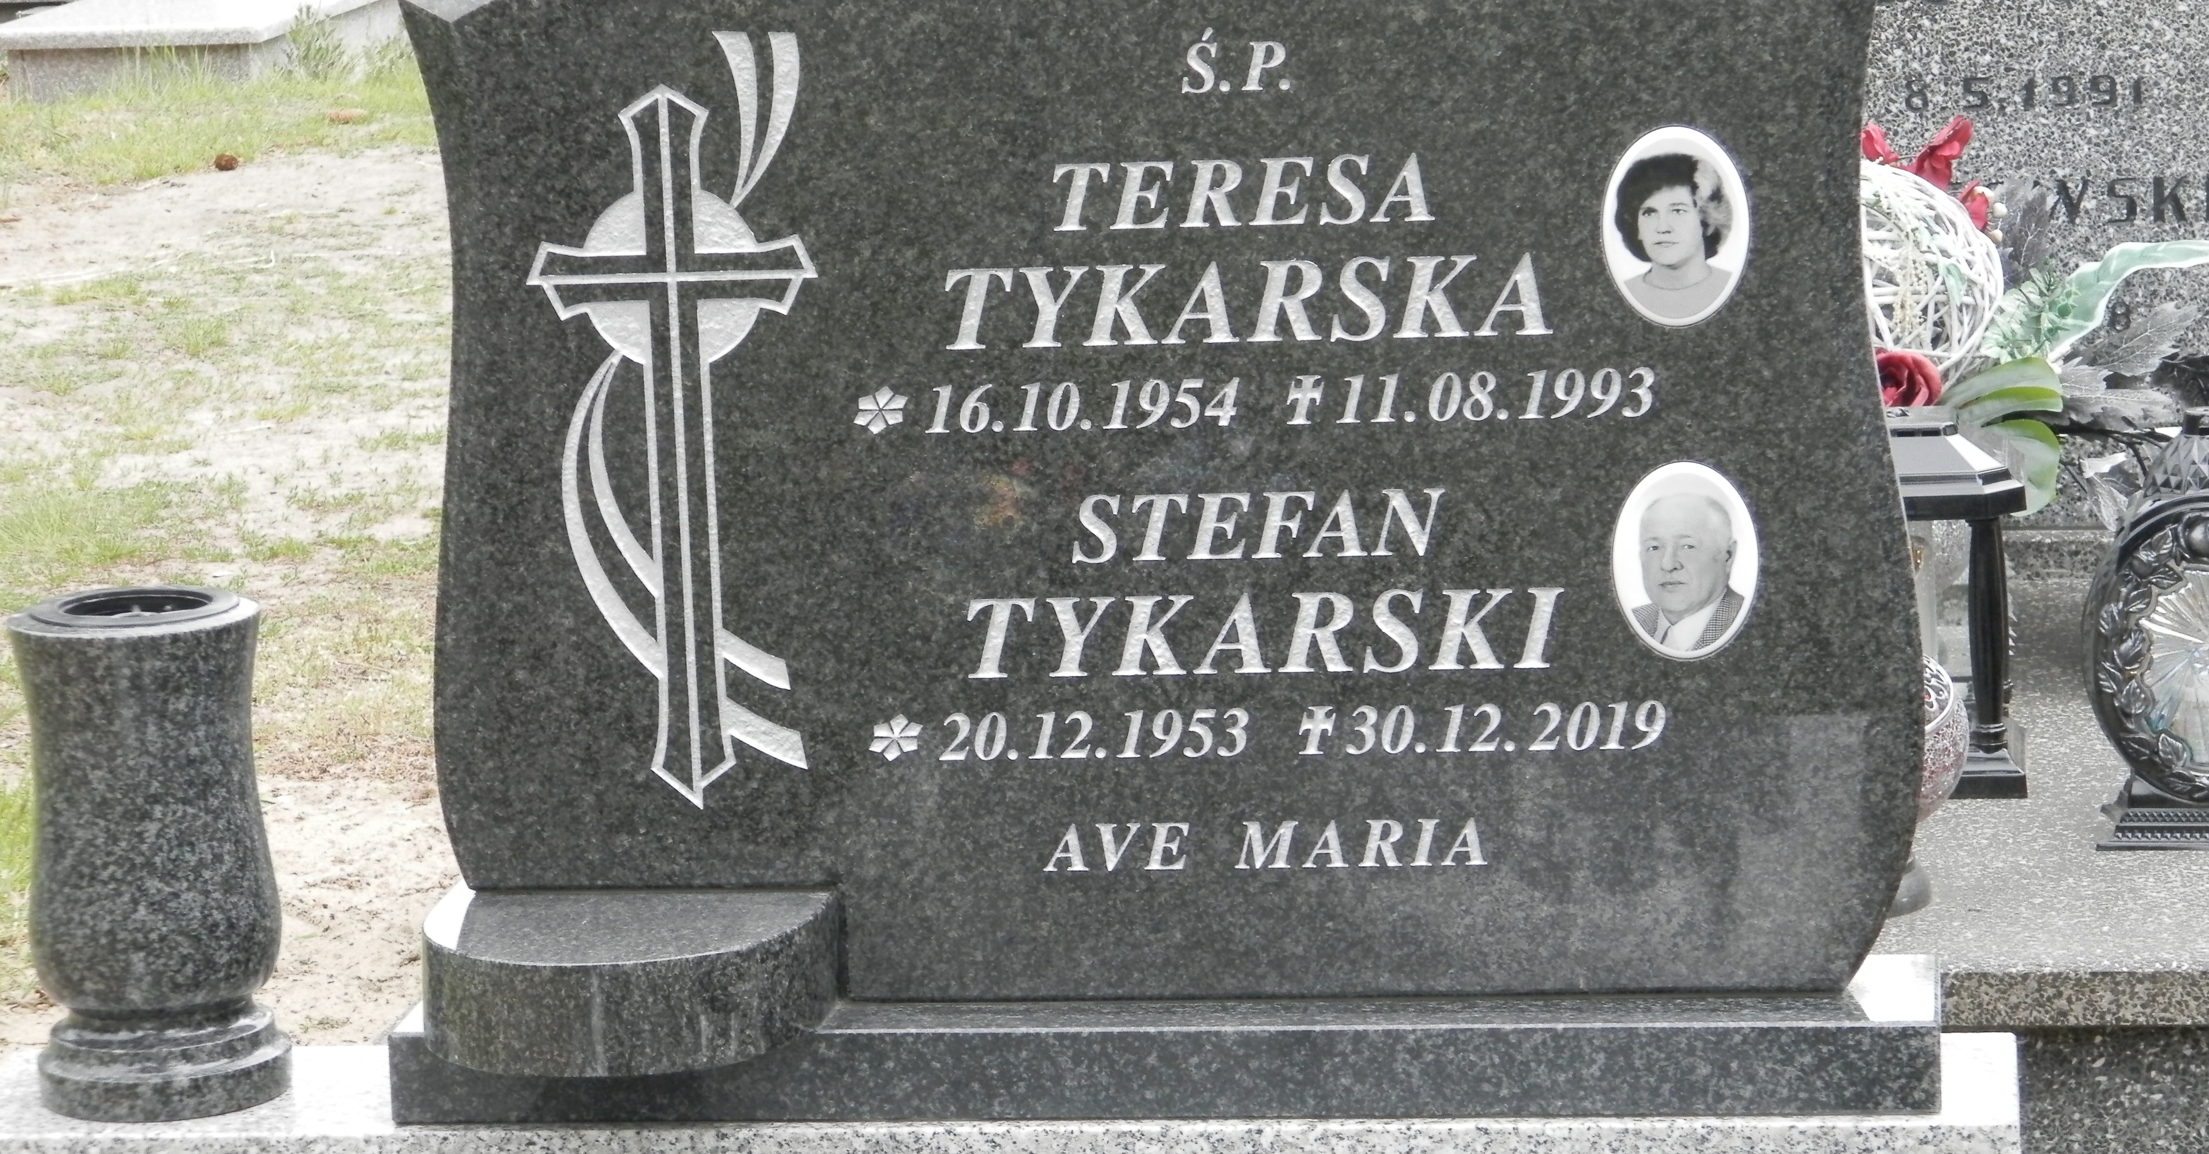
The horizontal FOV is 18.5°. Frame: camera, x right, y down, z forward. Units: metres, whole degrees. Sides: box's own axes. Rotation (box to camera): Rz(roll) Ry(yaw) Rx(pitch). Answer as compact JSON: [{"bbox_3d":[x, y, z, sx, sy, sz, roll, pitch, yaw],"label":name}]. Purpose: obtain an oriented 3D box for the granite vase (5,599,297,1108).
[{"bbox_3d":[-0.603,0.175,4.258,0.154,0.306,0.154,-1,11,7],"label":"granite vase"}]

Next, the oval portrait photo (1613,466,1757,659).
[{"bbox_3d":[0.351,-0.010,4.093,0.090,0.123,0.010,-1,11,7],"label":"oval portrait photo"}]

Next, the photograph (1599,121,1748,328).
[{"bbox_3d":[0.342,-0.210,4.053,0.090,0.122,0.010,-1,11,7],"label":"photograph"}]

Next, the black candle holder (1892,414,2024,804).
[{"bbox_3d":[0.667,0.008,5.752,0.225,0.320,0.200,-1,11,7],"label":"black candle holder"}]

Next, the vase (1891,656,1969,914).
[{"bbox_3d":[0.609,0.157,5.298,0.130,0.210,0.130,-1,11,7],"label":"vase"}]

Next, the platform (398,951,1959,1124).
[{"bbox_3d":[0.041,0.288,4.205,0.950,0.057,0.164,-1,11,7],"label":"platform"}]

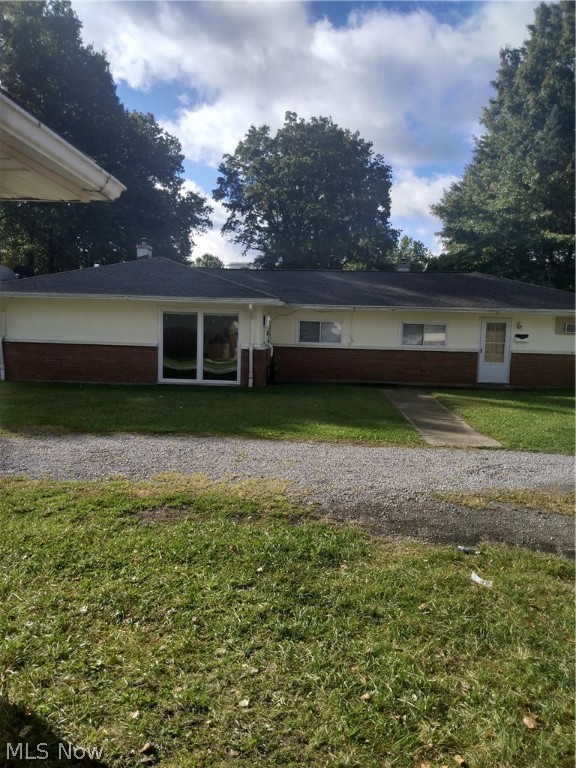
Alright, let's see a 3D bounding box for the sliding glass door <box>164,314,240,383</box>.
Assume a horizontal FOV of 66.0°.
[{"bbox_3d":[-2.380,-0.966,12.032,2.200,2.030,0.120,2,6,3],"label":"sliding glass door"}]

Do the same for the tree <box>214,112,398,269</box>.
[{"bbox_3d":[1.226,-10.486,32.027,13.700,17.165,13.500,2,6,3],"label":"tree"}]

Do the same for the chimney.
[{"bbox_3d":[-5.168,-4.815,16.048,0.450,0.880,0.450,2,6,3],"label":"chimney"}]

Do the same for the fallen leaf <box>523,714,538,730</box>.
[{"bbox_3d":[0.973,1.358,1.780,0.055,0.020,0.060,2,6,3],"label":"fallen leaf"}]

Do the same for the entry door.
[{"bbox_3d":[6.596,-1.040,14.140,0.970,2.070,0.100,2,6,3],"label":"entry door"}]

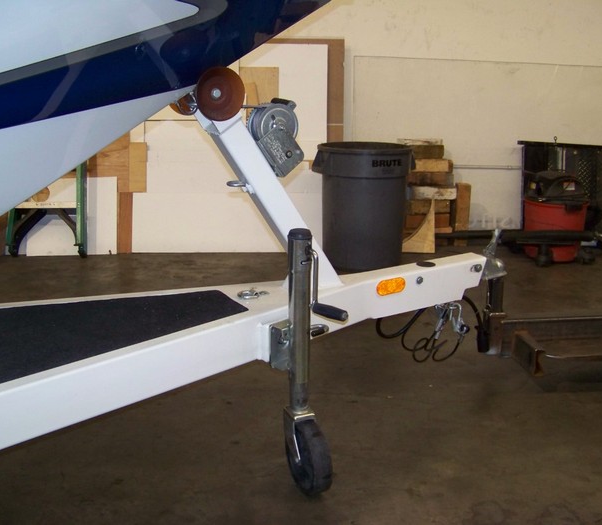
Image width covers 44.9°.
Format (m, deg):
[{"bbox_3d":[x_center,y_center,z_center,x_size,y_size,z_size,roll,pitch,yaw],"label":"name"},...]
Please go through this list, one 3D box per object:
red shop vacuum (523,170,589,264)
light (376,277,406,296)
[{"bbox_3d":[1.633,-0.297,4.700,0.460,0.560,0.460,-9,17,-34],"label":"red shop vacuum"},{"bbox_3d":[0.289,0.077,2.325,0.118,0.055,0.024,-9,17,-32],"label":"light"}]

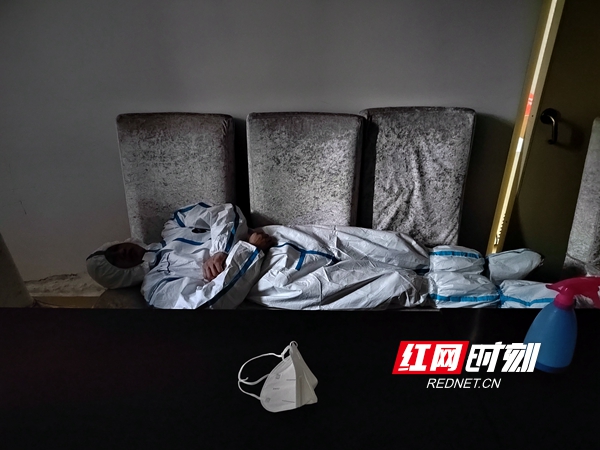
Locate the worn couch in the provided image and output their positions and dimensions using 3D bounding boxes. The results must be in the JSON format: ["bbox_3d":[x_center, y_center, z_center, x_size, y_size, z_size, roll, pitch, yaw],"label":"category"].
[{"bbox_3d":[0.020,0.115,1.647,1.480,1.050,0.650,-1,28,-3],"label":"worn couch"}]

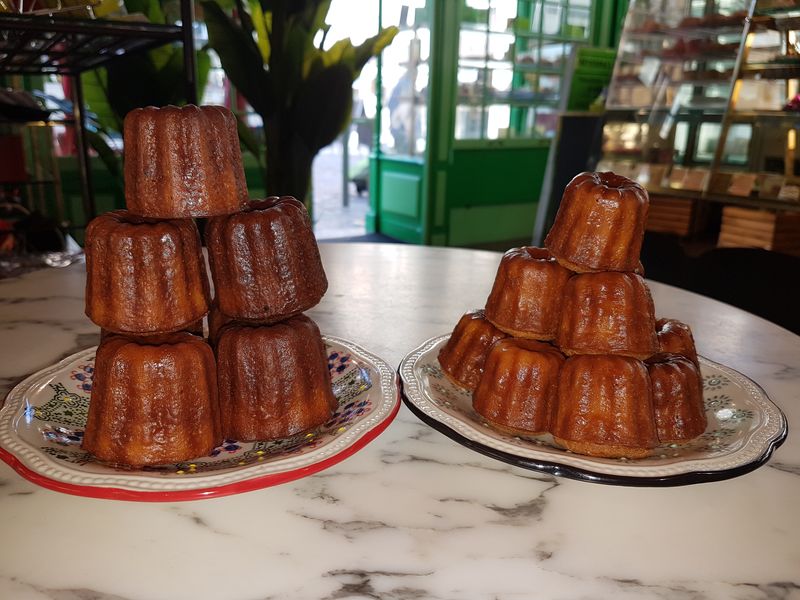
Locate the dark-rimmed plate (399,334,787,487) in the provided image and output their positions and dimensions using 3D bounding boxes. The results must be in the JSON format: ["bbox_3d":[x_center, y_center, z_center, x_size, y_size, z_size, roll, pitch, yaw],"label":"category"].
[{"bbox_3d":[0.099,0.054,0.337,0.198,0.022,0.198,1,16,0],"label":"dark-rimmed plate"}]

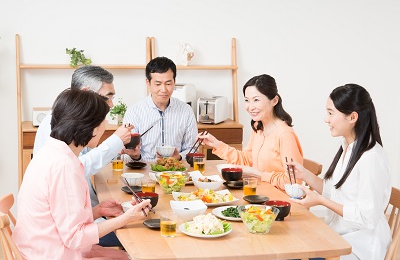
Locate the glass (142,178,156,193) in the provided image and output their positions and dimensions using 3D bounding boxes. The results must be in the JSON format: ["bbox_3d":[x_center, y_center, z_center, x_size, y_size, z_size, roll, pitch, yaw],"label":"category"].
[{"bbox_3d":[-0.244,0.280,3.761,0.069,0.083,0.069,0,10,0],"label":"glass"}]

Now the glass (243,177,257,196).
[{"bbox_3d":[0.255,0.285,3.913,0.069,0.087,0.069,2,9,0],"label":"glass"}]

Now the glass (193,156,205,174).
[{"bbox_3d":[-0.003,0.199,4.397,0.069,0.087,0.069,2,9,0],"label":"glass"}]

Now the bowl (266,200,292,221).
[{"bbox_3d":[0.338,0.356,3.370,0.112,0.068,0.112,0,10,0],"label":"bowl"}]

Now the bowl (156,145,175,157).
[{"bbox_3d":[-0.210,0.136,4.790,0.117,0.057,0.117,2,9,0],"label":"bowl"}]

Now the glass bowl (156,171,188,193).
[{"bbox_3d":[-0.140,0.270,3.925,0.170,0.088,0.170,2,9,0],"label":"glass bowl"}]

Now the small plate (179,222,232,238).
[{"bbox_3d":[0.024,0.415,3.169,0.217,0.024,0.217,0,10,0],"label":"small plate"}]

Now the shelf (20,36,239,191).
[{"bbox_3d":[-0.517,0.005,5.814,1.671,1.385,0.370,-1,10,-16],"label":"shelf"}]

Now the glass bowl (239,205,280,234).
[{"bbox_3d":[0.245,0.376,3.204,0.167,0.086,0.167,0,10,0],"label":"glass bowl"}]

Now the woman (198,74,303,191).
[{"bbox_3d":[0.325,0.337,4.152,0.700,1.235,0.540,-6,11,-29],"label":"woman"}]

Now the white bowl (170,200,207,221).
[{"bbox_3d":[-0.052,0.361,3.434,0.150,0.070,0.145,0,9,-14],"label":"white bowl"}]

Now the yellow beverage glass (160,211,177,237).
[{"bbox_3d":[-0.129,0.391,3.185,0.069,0.087,0.069,2,9,0],"label":"yellow beverage glass"}]

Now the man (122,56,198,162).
[{"bbox_3d":[-0.225,0.245,4.511,0.490,1.290,0.700,-1,10,-7],"label":"man"}]

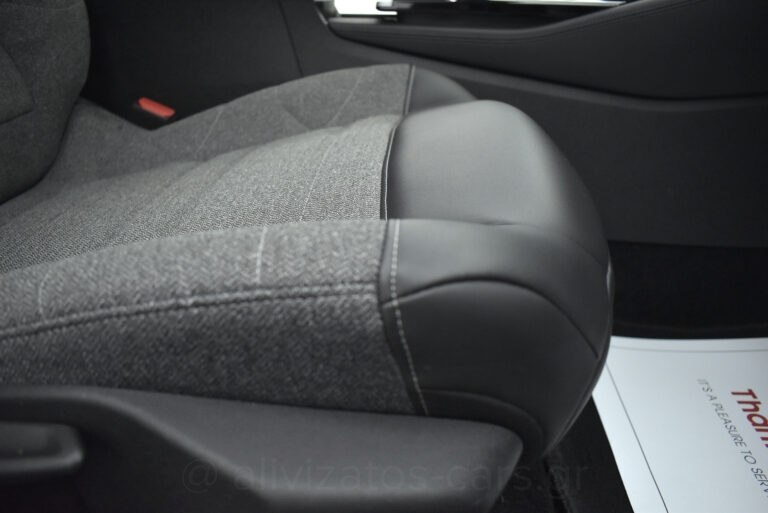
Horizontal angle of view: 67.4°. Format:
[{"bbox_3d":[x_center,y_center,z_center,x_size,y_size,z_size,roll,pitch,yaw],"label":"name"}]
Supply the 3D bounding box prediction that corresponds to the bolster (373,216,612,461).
[{"bbox_3d":[0.067,0.052,0.325,0.145,0.140,0.110,2,28,4],"label":"bolster"}]

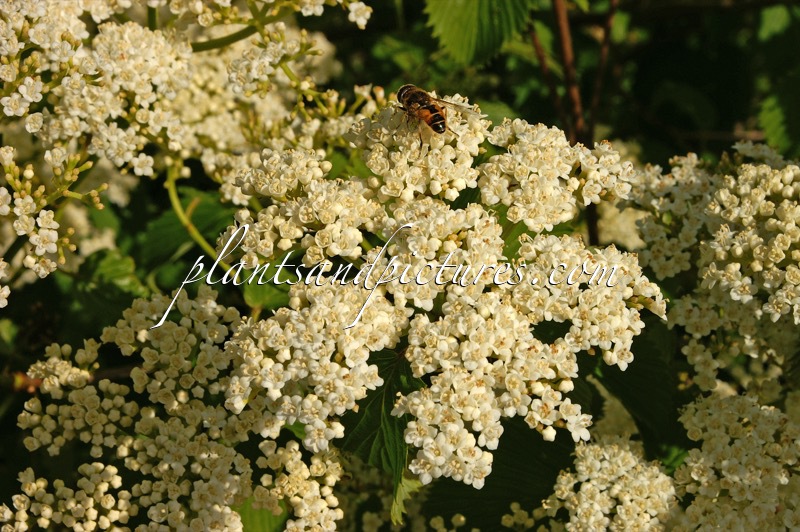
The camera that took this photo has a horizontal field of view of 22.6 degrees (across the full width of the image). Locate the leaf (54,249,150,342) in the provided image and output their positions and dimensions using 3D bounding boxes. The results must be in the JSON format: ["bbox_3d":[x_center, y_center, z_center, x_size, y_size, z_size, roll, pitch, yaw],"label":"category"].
[{"bbox_3d":[-0.076,0.007,0.510,0.025,0.024,0.012,0,15,0],"label":"leaf"}]

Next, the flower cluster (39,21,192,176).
[{"bbox_3d":[-0.066,-0.039,0.460,0.036,0.029,0.028,0,25,0],"label":"flower cluster"}]

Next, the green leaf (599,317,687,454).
[{"bbox_3d":[0.059,0.029,0.490,0.024,0.036,0.011,0,15,0],"label":"green leaf"}]

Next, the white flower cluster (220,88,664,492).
[{"bbox_3d":[0.010,0.005,0.450,0.097,0.075,0.055,0,23,0],"label":"white flower cluster"}]

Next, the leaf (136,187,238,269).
[{"bbox_3d":[-0.053,-0.010,0.500,0.026,0.016,0.017,0,23,0],"label":"leaf"}]

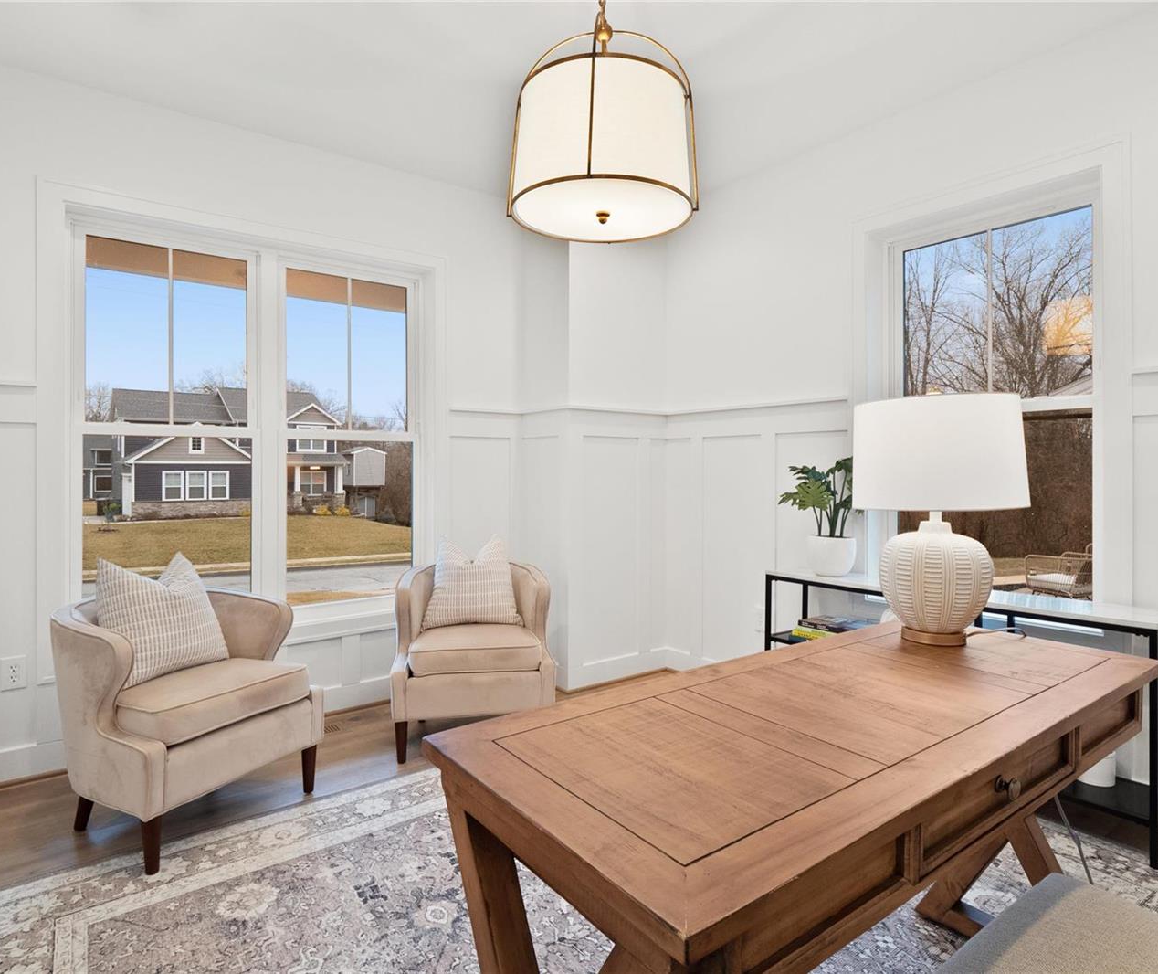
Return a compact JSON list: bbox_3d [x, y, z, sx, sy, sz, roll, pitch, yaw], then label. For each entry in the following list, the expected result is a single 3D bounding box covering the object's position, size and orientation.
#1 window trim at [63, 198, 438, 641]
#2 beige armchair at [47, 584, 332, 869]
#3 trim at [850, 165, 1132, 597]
[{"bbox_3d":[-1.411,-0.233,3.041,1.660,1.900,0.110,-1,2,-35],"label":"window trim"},{"bbox_3d":[-1.408,0.781,2.355,0.670,0.740,0.660,1,2,29],"label":"beige armchair"},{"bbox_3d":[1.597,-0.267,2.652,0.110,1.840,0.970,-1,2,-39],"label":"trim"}]

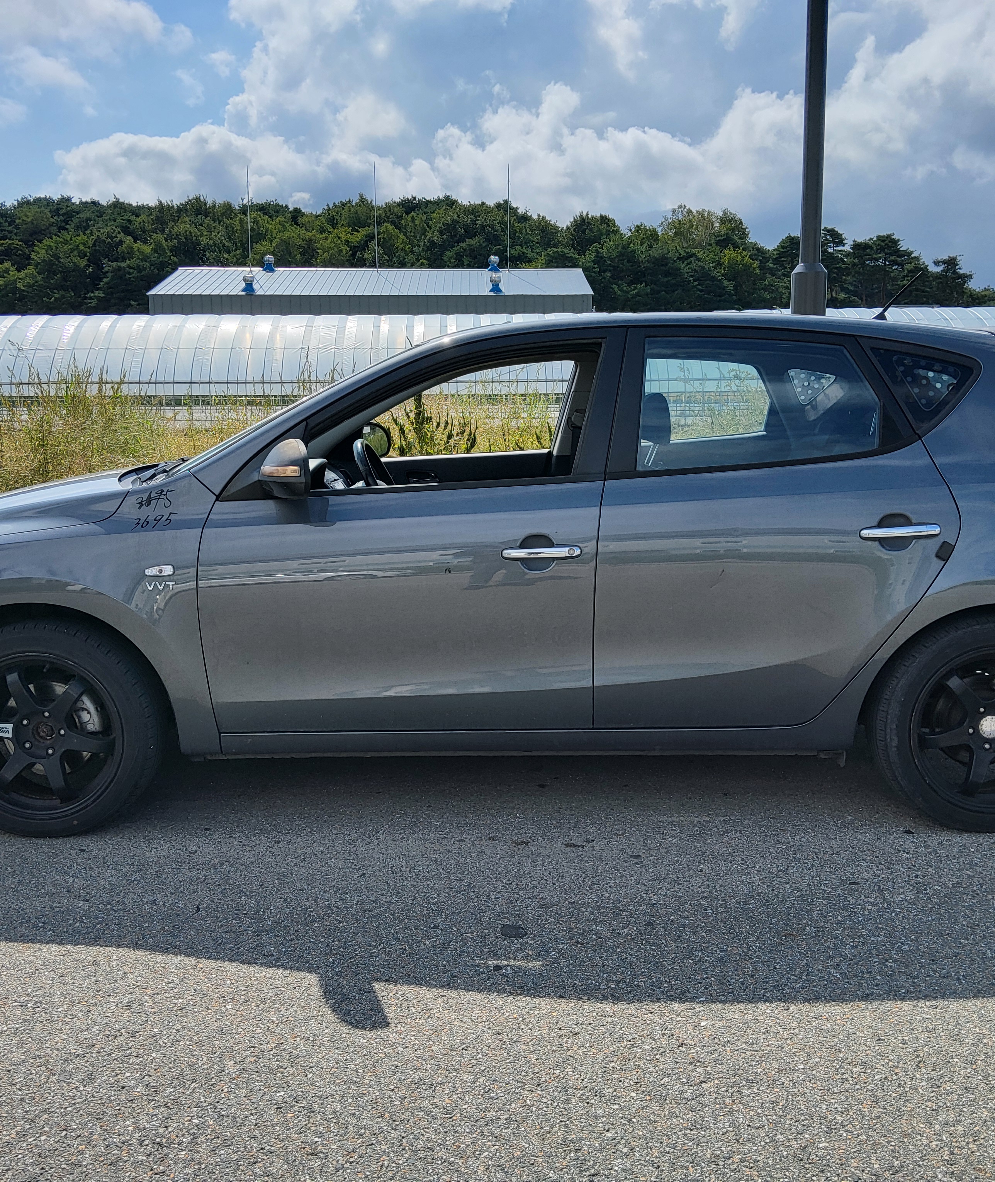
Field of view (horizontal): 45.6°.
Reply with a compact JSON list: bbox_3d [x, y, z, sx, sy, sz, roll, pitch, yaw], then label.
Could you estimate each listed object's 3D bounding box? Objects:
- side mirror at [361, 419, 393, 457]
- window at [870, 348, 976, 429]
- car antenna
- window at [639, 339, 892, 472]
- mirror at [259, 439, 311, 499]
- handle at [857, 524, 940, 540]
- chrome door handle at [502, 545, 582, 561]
[{"bbox_3d":[-0.518,-0.629,4.934,0.138,0.163,0.230,0,10,1],"label":"side mirror"},{"bbox_3d":[1.188,-0.570,3.303,0.295,0.245,0.045,-1,-17,-4],"label":"window"},{"bbox_3d":[1.323,-0.974,3.905,0.165,0.172,0.030,0,10,1],"label":"car antenna"},{"bbox_3d":[0.726,-0.520,3.280,0.690,0.415,0.050,-1,-16,-1],"label":"window"},{"bbox_3d":[-0.558,-0.321,3.130,0.138,0.163,0.230,0,10,1],"label":"mirror"},{"bbox_3d":[1.075,-0.155,3.165,0.218,0.042,0.050,-3,10,2],"label":"handle"},{"bbox_3d":[0.122,-0.103,3.195,0.224,0.042,0.050,-3,10,2],"label":"chrome door handle"}]

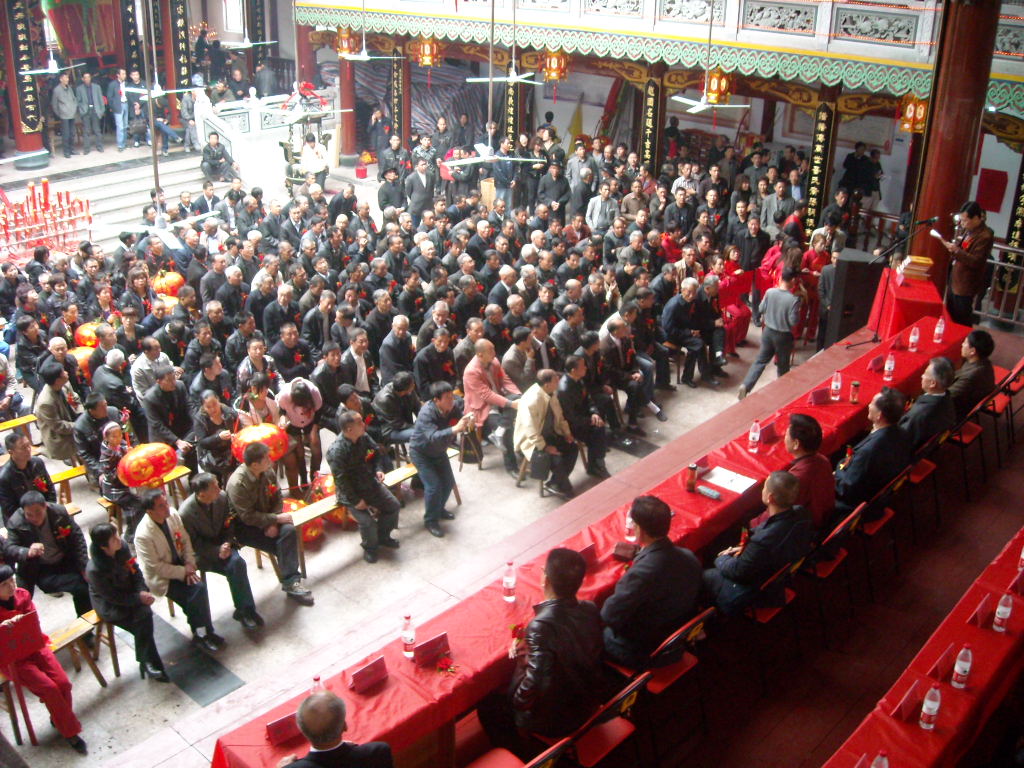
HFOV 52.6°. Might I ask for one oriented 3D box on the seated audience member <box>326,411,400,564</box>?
[{"bbox_3d":[-1.187,0.828,8.279,0.750,1.220,0.550,18,28,35],"label":"seated audience member"}]

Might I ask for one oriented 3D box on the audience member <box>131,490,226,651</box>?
[{"bbox_3d":[-2.462,1.395,7.724,0.780,1.260,0.520,12,26,23],"label":"audience member"}]

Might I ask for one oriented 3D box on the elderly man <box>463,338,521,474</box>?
[{"bbox_3d":[-0.169,0.228,10.517,0.800,1.260,0.560,9,25,18],"label":"elderly man"}]

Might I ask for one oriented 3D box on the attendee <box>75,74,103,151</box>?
[{"bbox_3d":[-8.595,-5.513,21.064,0.550,1.660,0.360,-8,25,-21],"label":"attendee"}]

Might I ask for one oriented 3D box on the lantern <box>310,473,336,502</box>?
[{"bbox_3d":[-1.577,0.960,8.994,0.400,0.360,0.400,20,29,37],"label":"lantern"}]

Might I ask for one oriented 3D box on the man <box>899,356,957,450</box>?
[{"bbox_3d":[2.842,0.342,7.481,0.800,1.250,0.520,20,29,37],"label":"man"}]

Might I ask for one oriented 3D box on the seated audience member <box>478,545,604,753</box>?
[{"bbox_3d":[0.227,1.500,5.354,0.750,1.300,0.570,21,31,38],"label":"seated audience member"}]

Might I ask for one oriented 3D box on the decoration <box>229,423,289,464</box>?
[{"bbox_3d":[-2.291,0.541,9.404,0.520,0.370,0.520,1,24,0],"label":"decoration"}]

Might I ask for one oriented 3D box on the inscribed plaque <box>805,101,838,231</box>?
[{"bbox_3d":[4.483,-3.085,15.266,0.300,2.100,0.070,21,31,38],"label":"inscribed plaque"}]

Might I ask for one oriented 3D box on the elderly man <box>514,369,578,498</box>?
[{"bbox_3d":[0.310,0.445,9.307,0.750,1.200,0.520,13,26,26],"label":"elderly man"}]

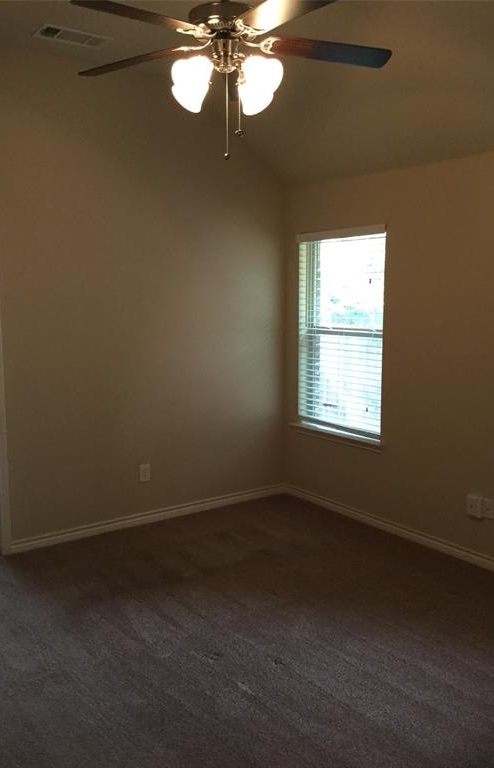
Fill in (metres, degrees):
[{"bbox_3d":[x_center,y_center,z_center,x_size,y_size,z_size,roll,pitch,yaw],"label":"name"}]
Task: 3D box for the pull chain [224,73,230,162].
[{"bbox_3d":[-0.078,-1.040,2.676,0.018,0.326,0.018,0,8,0],"label":"pull chain"}]

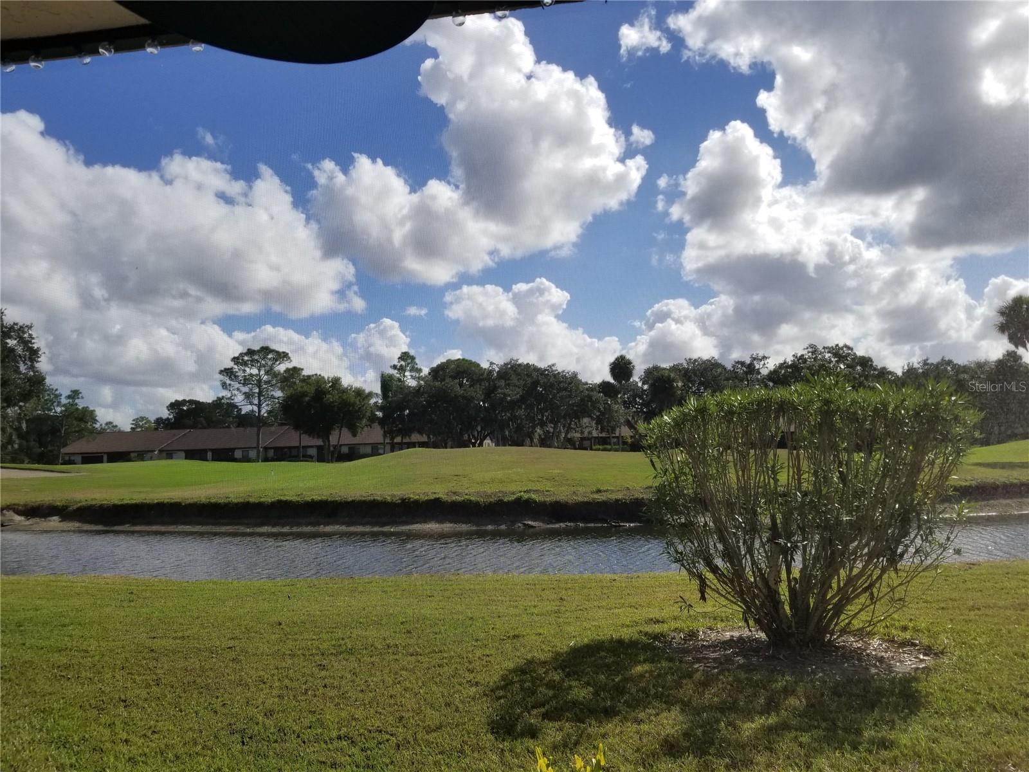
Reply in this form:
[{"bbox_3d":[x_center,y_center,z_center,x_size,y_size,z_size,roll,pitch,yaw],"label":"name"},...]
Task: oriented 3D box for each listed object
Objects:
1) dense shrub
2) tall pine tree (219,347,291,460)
[{"bbox_3d":[2.560,1.060,6.700,2.750,2.300,2.350,-1,-4,0],"label":"dense shrub"},{"bbox_3d":[-31.900,2.200,95.000,8.600,13.900,8.200,-1,-4,0],"label":"tall pine tree"}]

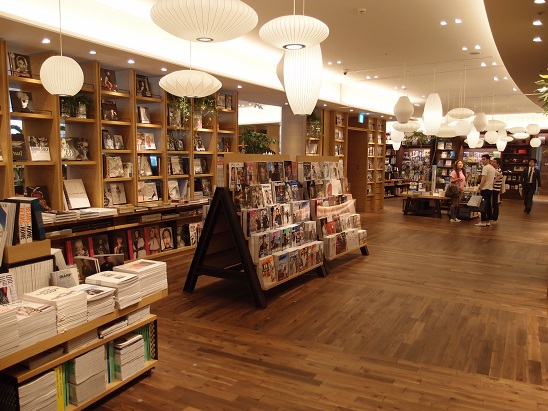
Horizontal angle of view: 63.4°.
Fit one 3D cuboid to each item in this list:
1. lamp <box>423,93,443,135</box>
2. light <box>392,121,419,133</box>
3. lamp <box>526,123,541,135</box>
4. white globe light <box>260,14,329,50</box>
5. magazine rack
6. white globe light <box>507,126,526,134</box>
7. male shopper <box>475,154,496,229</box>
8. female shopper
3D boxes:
[{"bbox_3d":[3.292,-1.880,9.150,0.390,0.850,0.390,1,6,0],"label":"lamp"},{"bbox_3d":[2.874,-1.689,9.600,0.600,0.235,0.600,0,6,0],"label":"light"},{"bbox_3d":[8.553,-2.493,14.600,0.465,0.365,0.465,0,6,0],"label":"lamp"},{"bbox_3d":[0.134,-1.130,2.900,0.460,0.200,0.460,1,6,0],"label":"white globe light"},{"bbox_3d":[-0.155,0.286,5.601,1.120,1.450,1.550,5,8,31],"label":"magazine rack"},{"bbox_3d":[7.535,-2.309,13.700,0.635,0.225,0.635,0,6,0],"label":"white globe light"},{"bbox_3d":[5.158,-0.370,10.742,0.520,1.730,0.460,-6,9,-44],"label":"male shopper"},{"bbox_3d":[4.864,-0.374,11.591,0.420,1.616,0.480,5,8,38],"label":"female shopper"}]

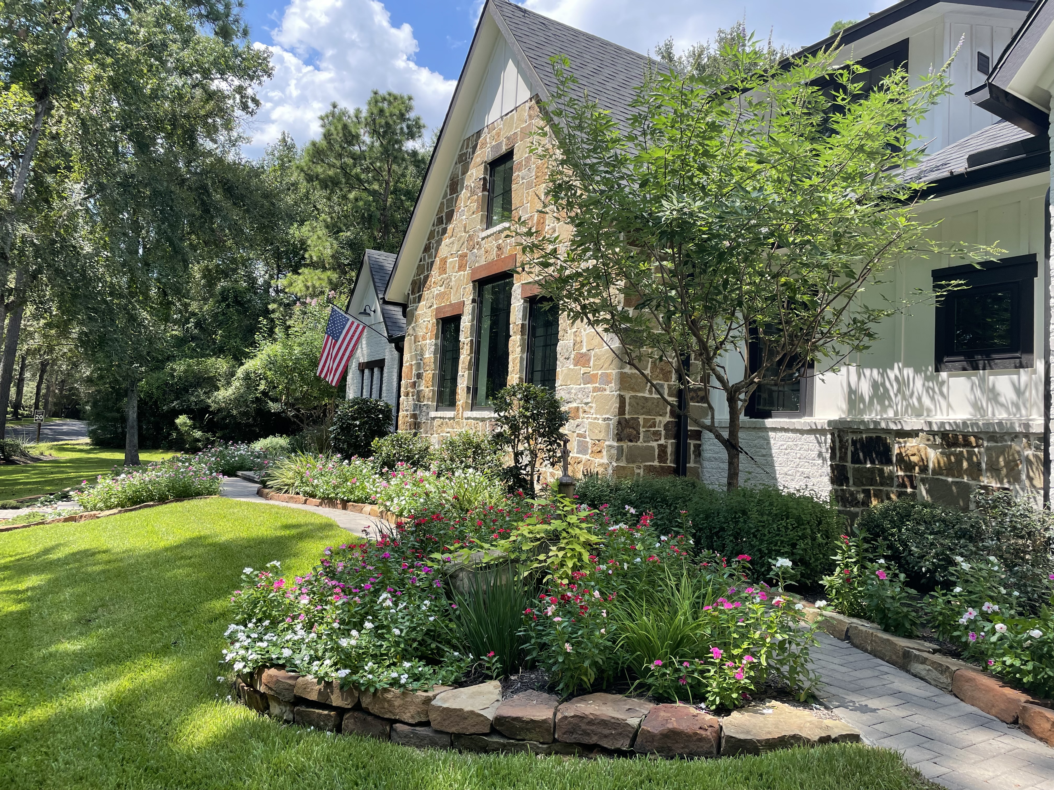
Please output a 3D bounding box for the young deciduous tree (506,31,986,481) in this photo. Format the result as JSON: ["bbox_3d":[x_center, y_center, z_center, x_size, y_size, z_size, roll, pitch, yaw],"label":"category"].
[{"bbox_3d":[1.841,-0.806,6.400,3.750,4.224,3.300,3,-4,0],"label":"young deciduous tree"}]

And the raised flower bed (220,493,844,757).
[{"bbox_3d":[0.052,0.892,4.001,2.550,0.820,2.600,3,-4,0],"label":"raised flower bed"}]

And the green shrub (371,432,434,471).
[{"bbox_3d":[-1.718,0.908,10.900,0.820,0.800,0.860,5,-4,-32],"label":"green shrub"}]

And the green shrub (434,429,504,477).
[{"bbox_3d":[-0.673,0.839,9.250,0.800,0.860,0.820,5,-4,-32],"label":"green shrub"}]

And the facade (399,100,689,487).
[{"bbox_3d":[-0.015,-1.215,10.956,1.150,5.125,5.656,5,-4,-32],"label":"facade"}]

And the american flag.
[{"bbox_3d":[-4.058,-1.071,17.300,1.050,1.650,0.250,5,-4,-32],"label":"american flag"}]

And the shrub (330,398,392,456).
[{"bbox_3d":[-2.710,0.715,12.900,1.000,1.300,1.020,5,-4,-32],"label":"shrub"}]

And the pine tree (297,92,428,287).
[{"bbox_3d":[-6.433,-4.617,31.000,6.200,14.478,6.000,3,-4,0],"label":"pine tree"}]

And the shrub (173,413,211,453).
[{"bbox_3d":[-13.497,1.616,32.000,1.600,1.600,1.500,3,-4,0],"label":"shrub"}]

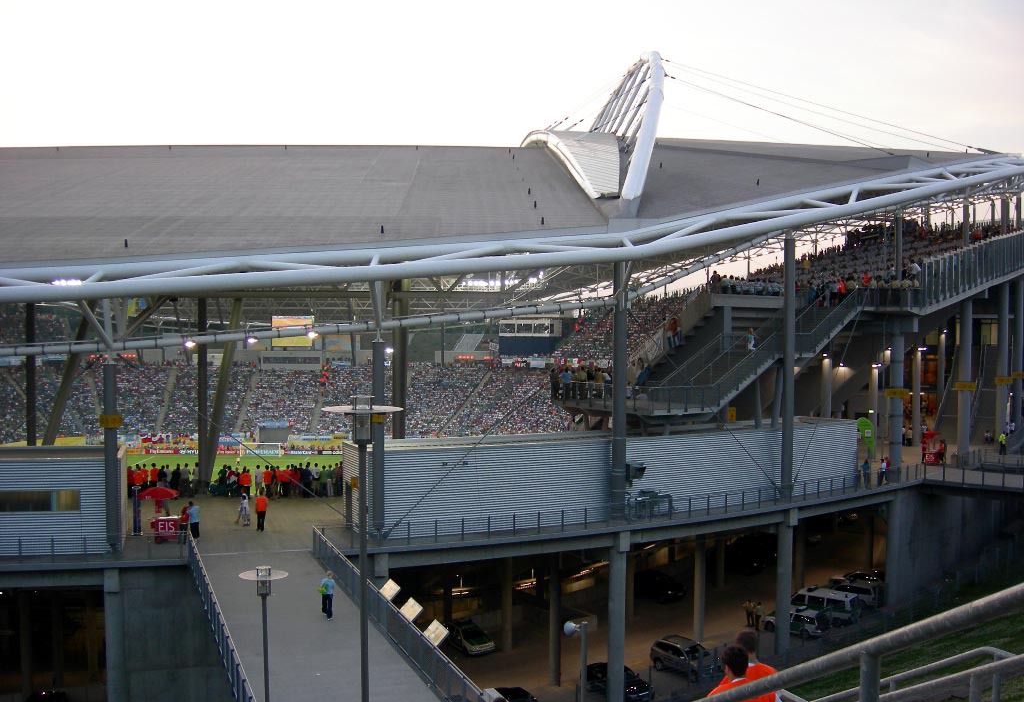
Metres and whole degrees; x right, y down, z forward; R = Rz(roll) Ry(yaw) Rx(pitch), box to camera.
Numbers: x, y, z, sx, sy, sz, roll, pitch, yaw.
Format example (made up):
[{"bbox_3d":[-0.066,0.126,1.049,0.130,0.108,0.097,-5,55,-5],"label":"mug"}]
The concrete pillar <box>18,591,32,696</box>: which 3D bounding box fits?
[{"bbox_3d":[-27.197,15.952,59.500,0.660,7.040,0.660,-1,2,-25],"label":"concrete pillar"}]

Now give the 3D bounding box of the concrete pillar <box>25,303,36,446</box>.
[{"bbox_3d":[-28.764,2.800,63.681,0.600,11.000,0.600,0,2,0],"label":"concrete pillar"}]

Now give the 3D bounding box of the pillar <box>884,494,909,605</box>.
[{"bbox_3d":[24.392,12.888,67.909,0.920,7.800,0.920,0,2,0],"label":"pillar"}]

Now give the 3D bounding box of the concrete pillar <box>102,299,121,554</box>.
[{"bbox_3d":[-17.827,3.294,47.400,0.600,11.080,0.600,0,2,-21],"label":"concrete pillar"}]

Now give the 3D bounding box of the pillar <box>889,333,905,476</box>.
[{"bbox_3d":[23.300,3.350,64.600,0.830,9.000,0.830,0,2,0],"label":"pillar"}]

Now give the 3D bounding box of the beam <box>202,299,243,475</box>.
[{"bbox_3d":[-17.193,2.116,63.650,0.600,12.426,0.600,3,-22,0],"label":"beam"}]

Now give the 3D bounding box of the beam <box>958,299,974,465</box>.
[{"bbox_3d":[33.643,2.151,79.000,0.860,11.647,0.860,1,2,23],"label":"beam"}]

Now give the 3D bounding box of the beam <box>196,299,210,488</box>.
[{"bbox_3d":[-18.002,2.504,62.000,0.530,11.470,0.530,0,2,-16],"label":"beam"}]

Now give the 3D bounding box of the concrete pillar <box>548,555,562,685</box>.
[{"bbox_3d":[2.406,14.630,58.900,0.650,7.740,0.650,0,2,2],"label":"concrete pillar"}]

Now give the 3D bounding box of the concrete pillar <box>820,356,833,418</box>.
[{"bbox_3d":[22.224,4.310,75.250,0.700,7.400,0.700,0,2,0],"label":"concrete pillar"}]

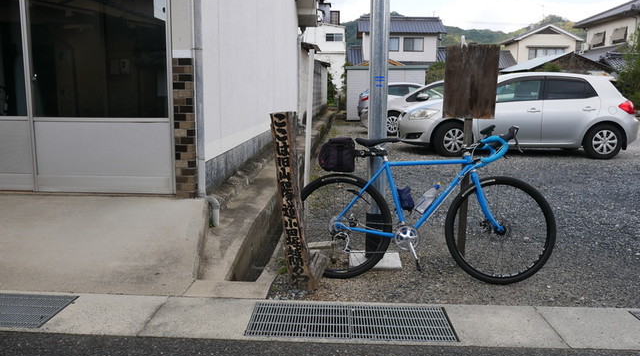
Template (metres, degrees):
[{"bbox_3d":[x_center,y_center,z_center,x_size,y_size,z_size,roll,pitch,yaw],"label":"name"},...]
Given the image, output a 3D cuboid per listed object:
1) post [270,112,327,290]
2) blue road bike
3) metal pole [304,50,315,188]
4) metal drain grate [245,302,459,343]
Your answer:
[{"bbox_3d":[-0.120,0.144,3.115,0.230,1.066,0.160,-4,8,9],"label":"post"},{"bbox_3d":[0.636,0.170,3.336,1.700,1.000,0.460,1,0,6],"label":"blue road bike"},{"bbox_3d":[-0.101,-0.404,4.872,0.050,1.582,0.050,3,8,0],"label":"metal pole"},{"bbox_3d":[0.157,0.757,2.671,1.025,0.040,0.405,1,9,2],"label":"metal drain grate"}]

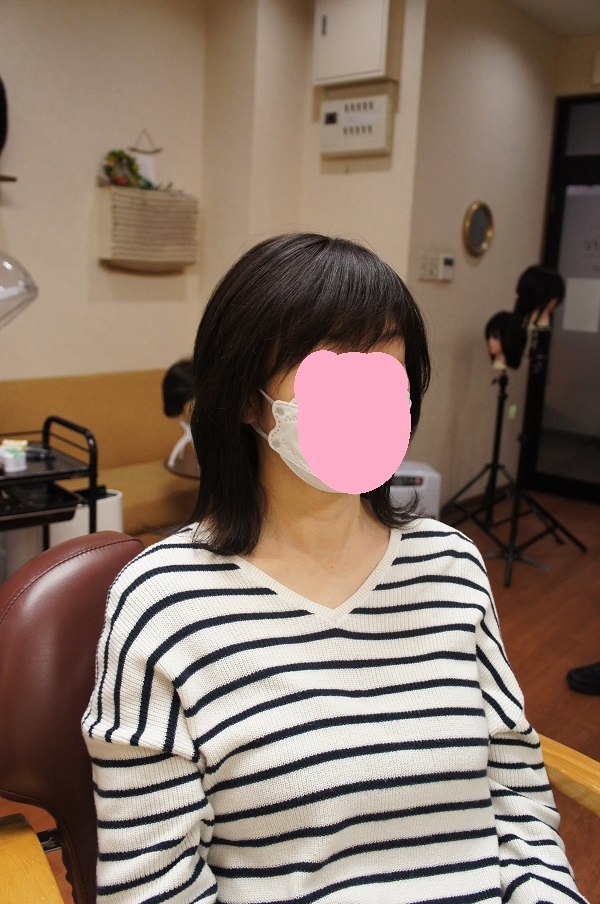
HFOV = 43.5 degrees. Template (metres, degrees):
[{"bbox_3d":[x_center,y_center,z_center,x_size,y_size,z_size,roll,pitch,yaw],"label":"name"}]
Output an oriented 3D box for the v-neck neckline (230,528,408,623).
[{"bbox_3d":[0.018,0.115,0.745,0.170,0.092,0.080,-3,13,-23],"label":"v-neck neckline"}]

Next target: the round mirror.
[{"bbox_3d":[0.956,-1.182,4.005,0.030,0.275,0.275,12,15,38],"label":"round mirror"}]

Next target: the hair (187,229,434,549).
[{"bbox_3d":[0.011,-0.057,0.750,0.215,0.300,0.230,-6,14,-34],"label":"hair"}]

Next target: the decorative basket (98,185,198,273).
[{"bbox_3d":[-0.689,-1.006,3.427,0.130,0.320,0.490,12,15,38],"label":"decorative basket"}]

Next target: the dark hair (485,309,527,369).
[{"bbox_3d":[0.978,-0.531,3.580,0.205,0.280,0.180,-3,13,-25],"label":"dark hair"}]

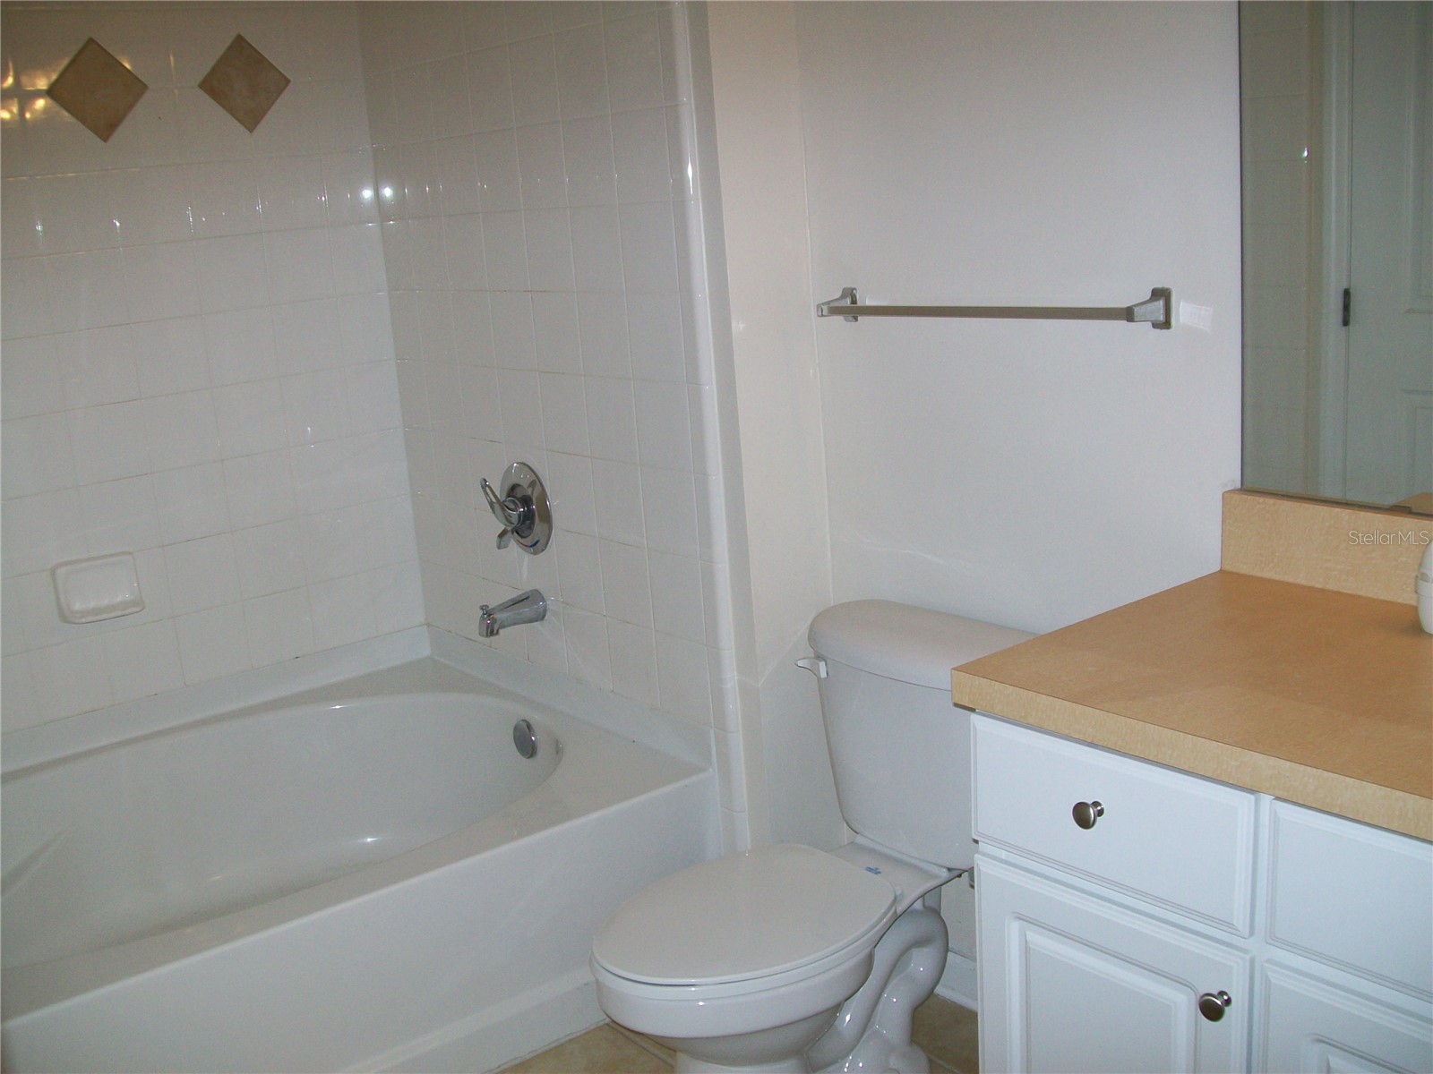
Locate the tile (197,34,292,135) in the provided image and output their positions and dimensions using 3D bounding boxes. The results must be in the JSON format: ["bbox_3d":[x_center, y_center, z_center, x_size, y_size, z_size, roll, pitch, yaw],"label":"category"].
[{"bbox_3d":[-0.954,-0.916,3.012,0.010,0.143,0.143,12,-24,50],"label":"tile"}]

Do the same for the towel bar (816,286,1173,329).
[{"bbox_3d":[0.381,-0.340,2.211,0.066,0.058,0.626,-14,17,-38],"label":"towel bar"}]

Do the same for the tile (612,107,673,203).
[{"bbox_3d":[-0.127,-0.643,2.518,0.010,0.151,0.152,-14,17,-38],"label":"tile"}]

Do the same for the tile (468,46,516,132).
[{"bbox_3d":[-0.419,-0.836,2.785,0.010,0.152,0.152,-15,17,-37],"label":"tile"}]

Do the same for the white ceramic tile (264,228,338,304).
[{"bbox_3d":[-0.883,-0.574,3.154,0.151,0.151,0.009,-15,17,-37],"label":"white ceramic tile"}]

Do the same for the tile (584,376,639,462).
[{"bbox_3d":[-0.188,-0.214,2.710,0.009,0.151,0.151,-15,17,-37],"label":"tile"}]

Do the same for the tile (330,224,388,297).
[{"bbox_3d":[-0.779,-0.606,3.252,0.123,0.151,0.010,-14,17,-38],"label":"tile"}]

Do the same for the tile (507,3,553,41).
[{"bbox_3d":[-0.338,-0.975,2.689,0.010,0.152,0.152,-15,17,-38],"label":"tile"}]

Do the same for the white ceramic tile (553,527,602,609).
[{"bbox_3d":[-0.262,0.065,2.889,0.009,0.152,0.152,-15,17,-37],"label":"white ceramic tile"}]

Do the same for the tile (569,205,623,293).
[{"bbox_3d":[-0.211,-0.517,2.673,0.010,0.152,0.152,-15,17,-38],"label":"tile"}]

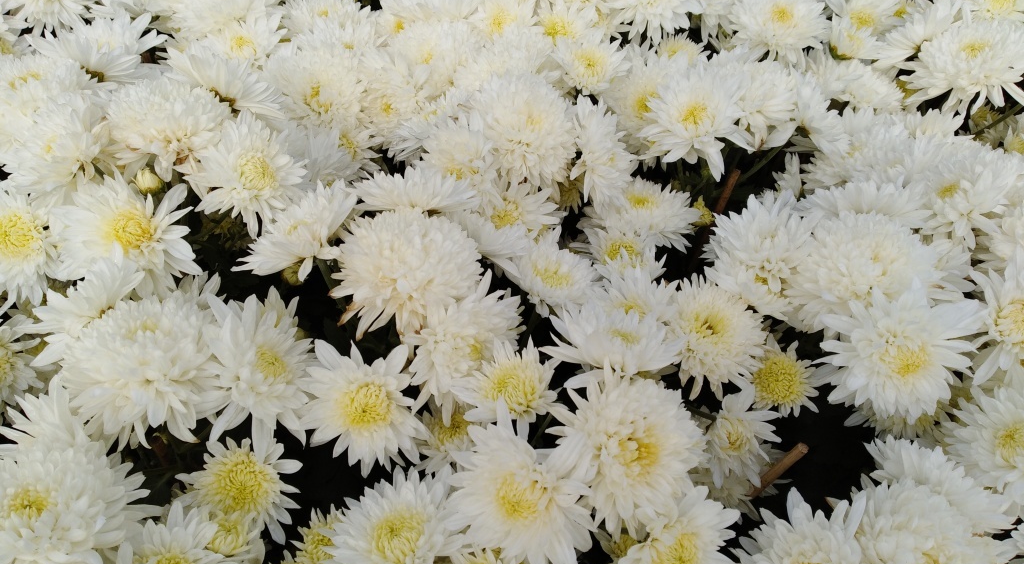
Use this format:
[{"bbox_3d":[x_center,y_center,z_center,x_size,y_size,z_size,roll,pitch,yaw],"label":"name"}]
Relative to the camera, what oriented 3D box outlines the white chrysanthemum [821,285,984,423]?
[{"bbox_3d":[0.285,0.053,0.560,0.110,0.050,0.110,0,60,0],"label":"white chrysanthemum"}]

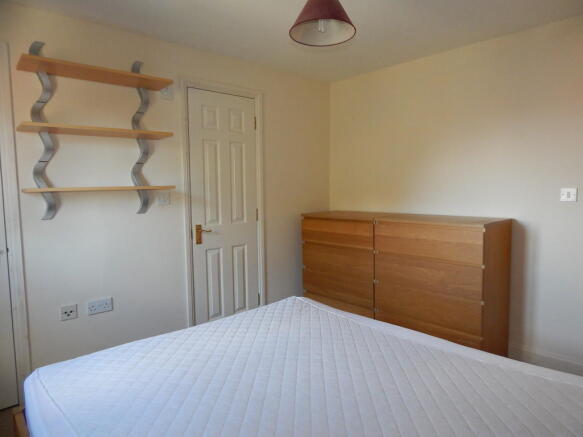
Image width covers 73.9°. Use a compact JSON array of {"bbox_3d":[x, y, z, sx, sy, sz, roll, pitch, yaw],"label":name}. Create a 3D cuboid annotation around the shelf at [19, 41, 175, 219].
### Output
[{"bbox_3d":[-1.148,-0.511,2.338,0.840,1.010,0.240,-5,6,-42],"label":"shelf"}]

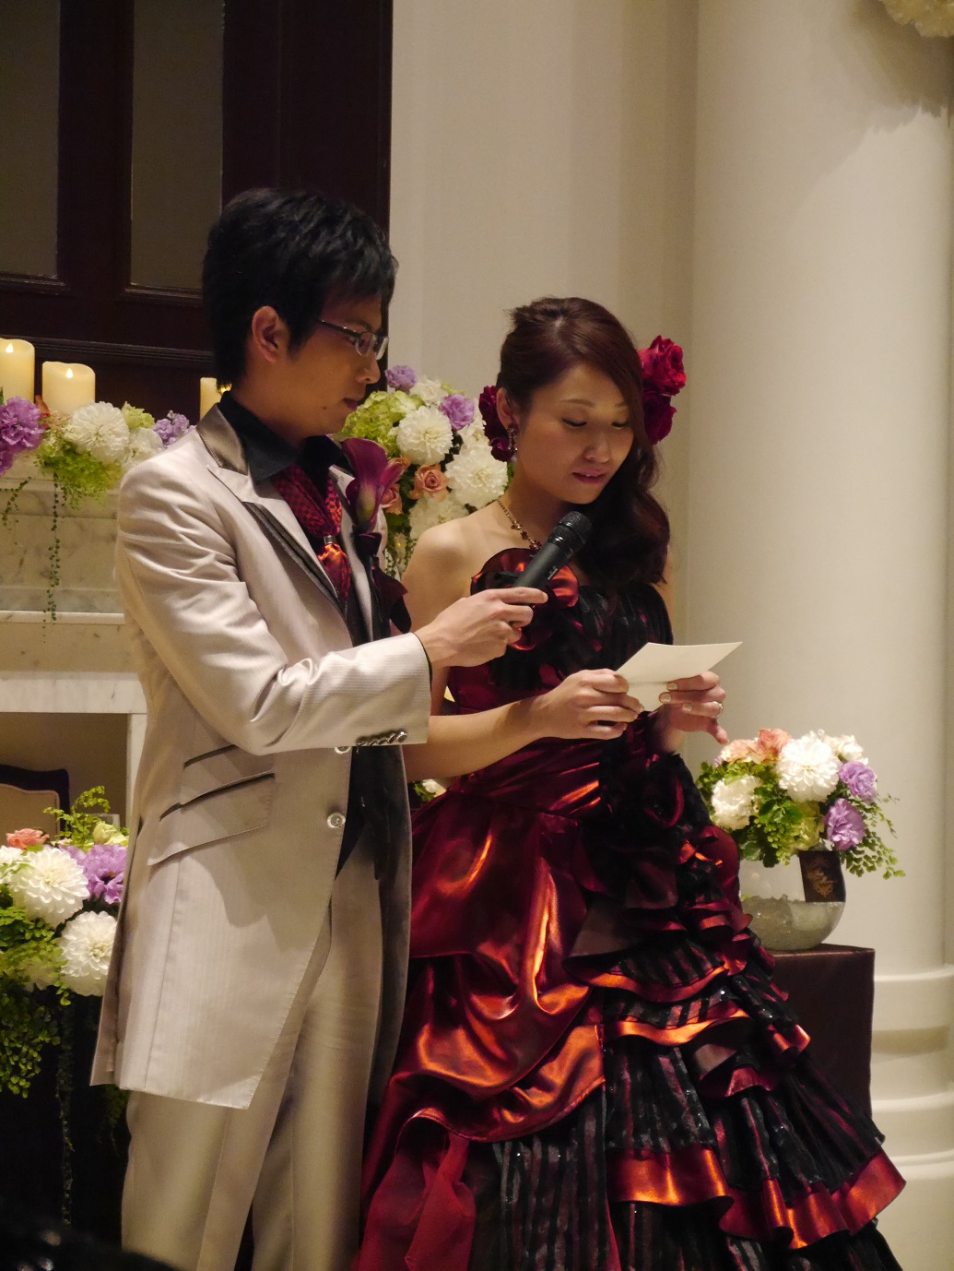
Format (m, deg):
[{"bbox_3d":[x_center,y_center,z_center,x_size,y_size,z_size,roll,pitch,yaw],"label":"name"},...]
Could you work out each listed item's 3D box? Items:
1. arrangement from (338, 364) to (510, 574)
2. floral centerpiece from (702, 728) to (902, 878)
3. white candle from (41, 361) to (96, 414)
[{"bbox_3d":[-0.086,-0.288,5.350,0.320,0.345,0.270,1,-1,-27],"label":"arrangement"},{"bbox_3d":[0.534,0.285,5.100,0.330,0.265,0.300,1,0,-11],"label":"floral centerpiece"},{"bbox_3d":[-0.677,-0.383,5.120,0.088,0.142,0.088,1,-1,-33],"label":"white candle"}]

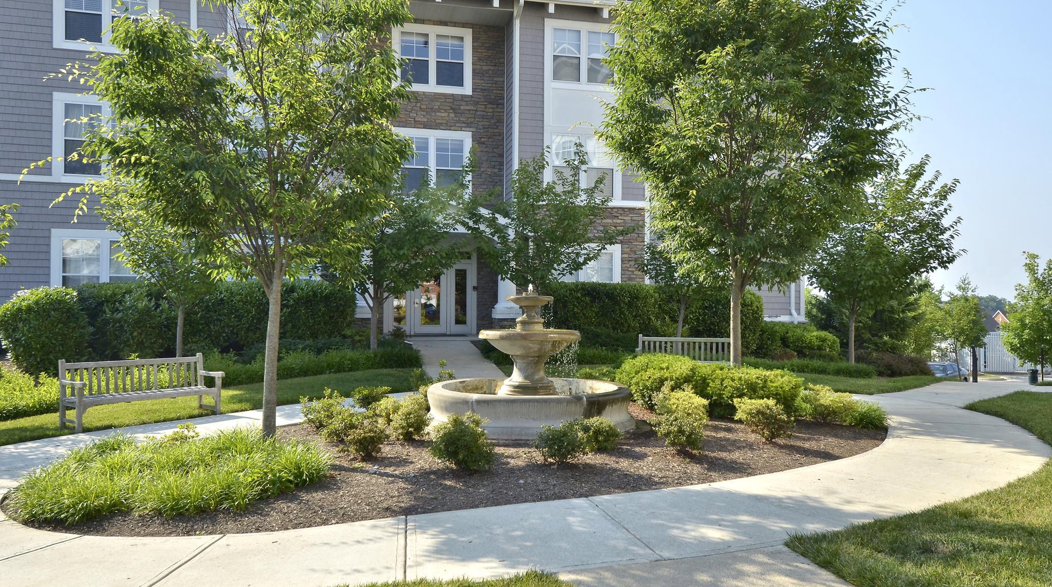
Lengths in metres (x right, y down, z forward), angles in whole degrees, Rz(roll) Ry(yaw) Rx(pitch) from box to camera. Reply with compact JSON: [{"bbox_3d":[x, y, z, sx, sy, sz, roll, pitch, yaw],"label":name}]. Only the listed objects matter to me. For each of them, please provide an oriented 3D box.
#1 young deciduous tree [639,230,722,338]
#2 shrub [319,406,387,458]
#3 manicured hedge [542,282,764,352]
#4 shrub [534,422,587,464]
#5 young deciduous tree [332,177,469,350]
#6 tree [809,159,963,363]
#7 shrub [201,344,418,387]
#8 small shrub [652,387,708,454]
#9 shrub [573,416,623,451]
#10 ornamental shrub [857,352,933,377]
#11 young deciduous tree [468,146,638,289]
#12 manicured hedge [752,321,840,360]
[{"bbox_3d":[3.502,-0.112,18.002,2.300,3.200,2.200,0,-1,0],"label":"young deciduous tree"},{"bbox_3d":[-1.868,1.500,8.600,0.740,0.500,0.660,0,0,0],"label":"shrub"},{"bbox_3d":[3.174,0.585,19.900,5.700,1.720,1.400,0,0,-9],"label":"manicured hedge"},{"bbox_3d":[0.348,1.523,8.020,0.520,0.420,0.480,0,0,0],"label":"shrub"},{"bbox_3d":[-2.925,-0.650,19.200,3.400,4.300,3.300,0,0,0],"label":"young deciduous tree"},{"bbox_3d":[7.756,-0.710,17.307,3.350,4.700,3.200,0,-1,0],"label":"tree"},{"bbox_3d":[-3.958,1.364,15.188,4.300,0.500,1.300,1,-1,-38],"label":"shrub"},{"bbox_3d":[1.632,1.317,8.288,0.600,0.640,0.580,0,-1,0],"label":"small shrub"},{"bbox_3d":[0.779,1.544,8.670,0.520,0.400,0.500,0,0,0],"label":"shrub"},{"bbox_3d":[7.742,1.432,16.488,1.550,0.500,1.200,0,-1,0],"label":"ornamental shrub"},{"bbox_3d":[0.658,-1.049,18.710,3.700,4.950,3.500,0,-1,0],"label":"young deciduous tree"},{"bbox_3d":[6.704,1.135,19.600,2.100,0.920,1.300,1,0,-12],"label":"manicured hedge"}]

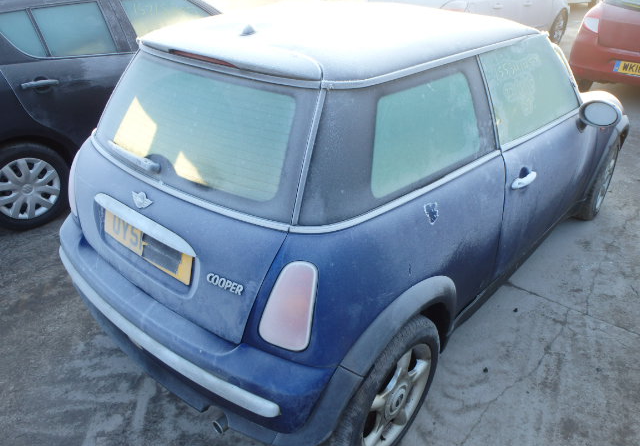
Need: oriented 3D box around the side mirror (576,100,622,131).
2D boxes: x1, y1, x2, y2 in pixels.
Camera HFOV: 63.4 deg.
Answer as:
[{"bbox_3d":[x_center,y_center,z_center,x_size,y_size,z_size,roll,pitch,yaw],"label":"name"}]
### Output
[{"bbox_3d":[1.305,-0.512,2.406,0.190,0.140,0.125,23,36,35],"label":"side mirror"}]

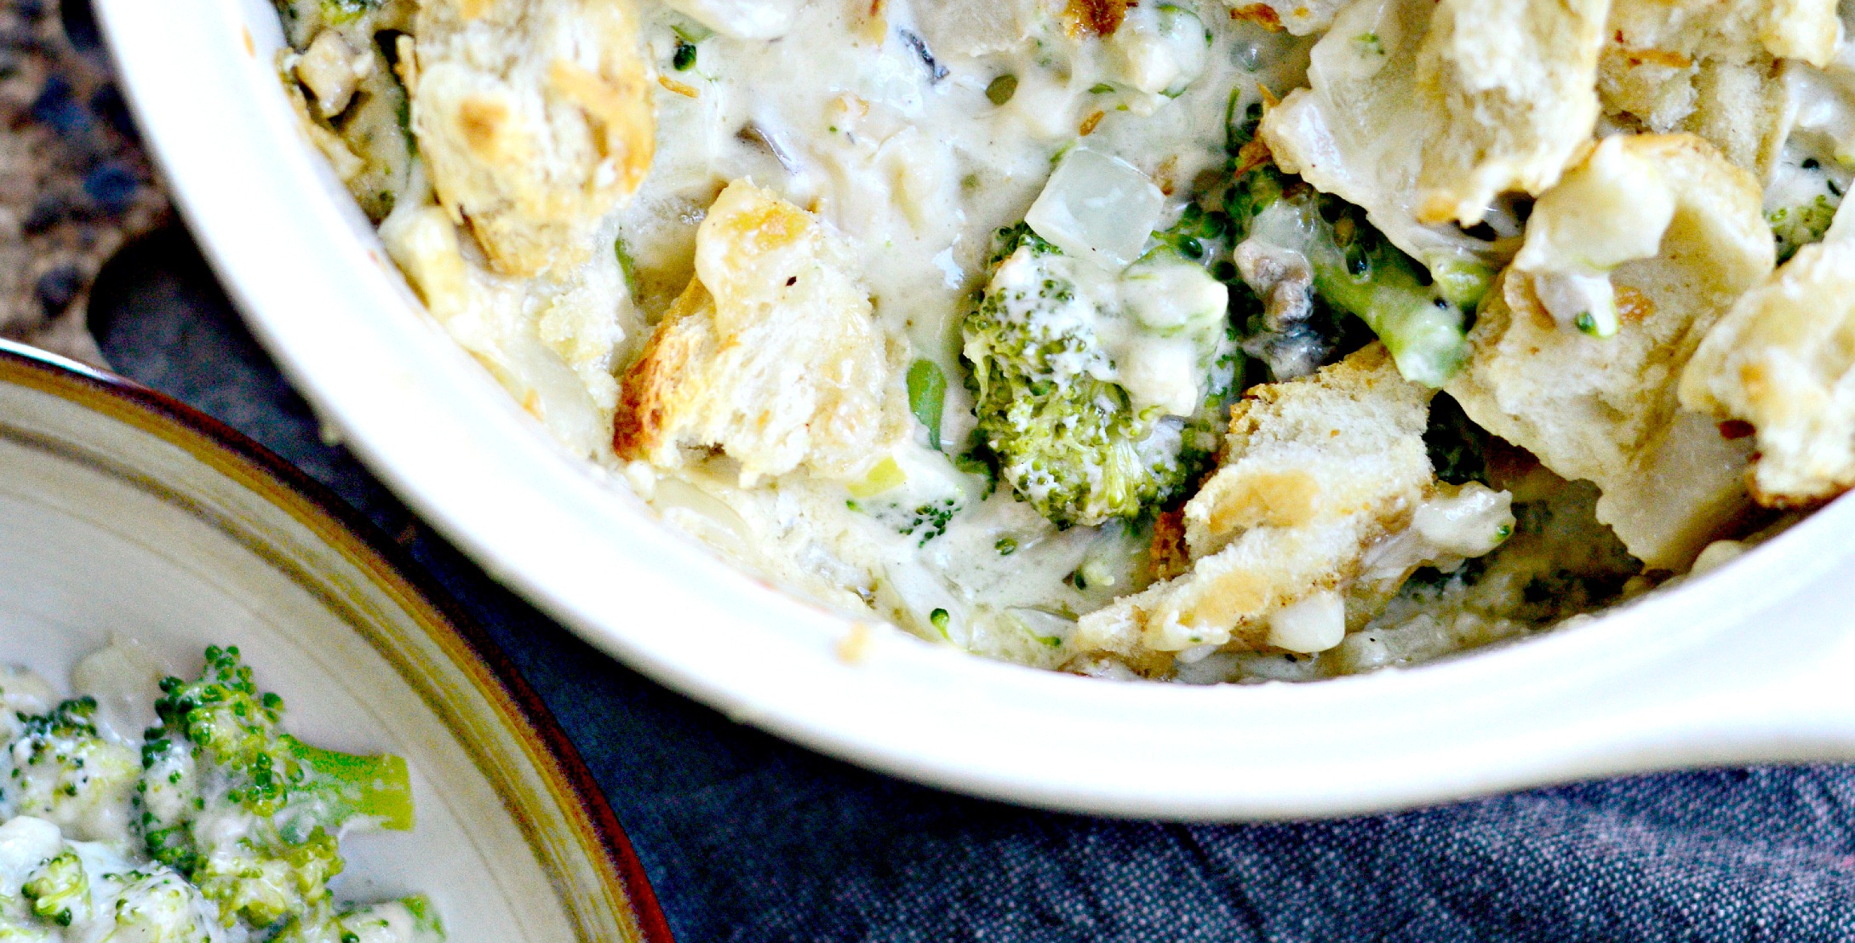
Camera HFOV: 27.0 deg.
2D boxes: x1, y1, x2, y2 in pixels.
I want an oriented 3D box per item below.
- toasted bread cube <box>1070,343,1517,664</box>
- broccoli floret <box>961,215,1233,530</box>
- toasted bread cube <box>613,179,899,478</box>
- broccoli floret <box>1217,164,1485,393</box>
[{"bbox_3d":[0.043,0.004,0.455,0.046,0.024,0.024,-32,78,-8],"label":"toasted bread cube"},{"bbox_3d":[0.020,-0.012,0.456,0.031,0.027,0.033,0,76,0],"label":"broccoli floret"},{"bbox_3d":[-0.020,-0.017,0.458,0.030,0.024,0.028,-10,76,-2],"label":"toasted bread cube"},{"bbox_3d":[0.050,-0.023,0.463,0.033,0.021,0.021,41,80,9],"label":"broccoli floret"}]

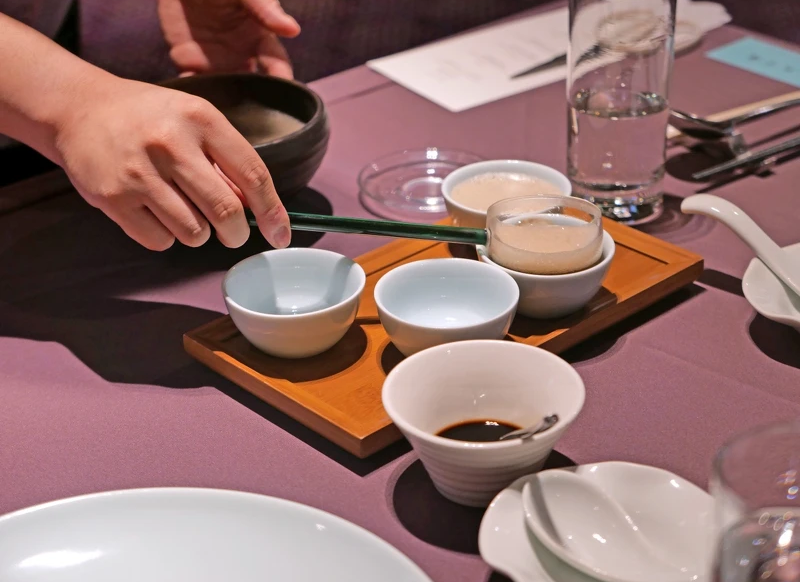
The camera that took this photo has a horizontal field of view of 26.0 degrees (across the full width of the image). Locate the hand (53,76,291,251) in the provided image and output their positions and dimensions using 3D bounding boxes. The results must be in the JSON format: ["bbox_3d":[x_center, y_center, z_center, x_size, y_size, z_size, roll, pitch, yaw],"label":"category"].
[{"bbox_3d":[-0.130,-0.068,0.975,0.138,0.085,0.085,20,35,34],"label":"hand"}]

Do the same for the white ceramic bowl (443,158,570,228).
[{"bbox_3d":[0.067,-0.048,1.092,0.081,0.038,0.081,-1,29,1],"label":"white ceramic bowl"}]

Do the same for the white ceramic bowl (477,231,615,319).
[{"bbox_3d":[0.085,-0.010,1.022,0.081,0.038,0.081,-1,29,1],"label":"white ceramic bowl"}]

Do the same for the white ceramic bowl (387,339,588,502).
[{"bbox_3d":[0.043,0.074,0.883,0.102,0.053,0.102,-1,29,1],"label":"white ceramic bowl"}]

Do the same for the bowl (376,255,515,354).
[{"bbox_3d":[0.026,0.018,0.973,0.081,0.038,0.081,-1,29,1],"label":"bowl"}]

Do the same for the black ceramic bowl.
[{"bbox_3d":[-0.118,-0.094,1.188,0.138,0.062,0.138,-1,29,0],"label":"black ceramic bowl"}]

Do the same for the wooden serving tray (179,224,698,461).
[{"bbox_3d":[0.032,0.012,1.032,0.283,0.019,0.151,-25,37,-37],"label":"wooden serving tray"}]

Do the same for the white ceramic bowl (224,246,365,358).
[{"bbox_3d":[-0.059,0.011,0.987,0.081,0.038,0.081,-1,29,0],"label":"white ceramic bowl"}]

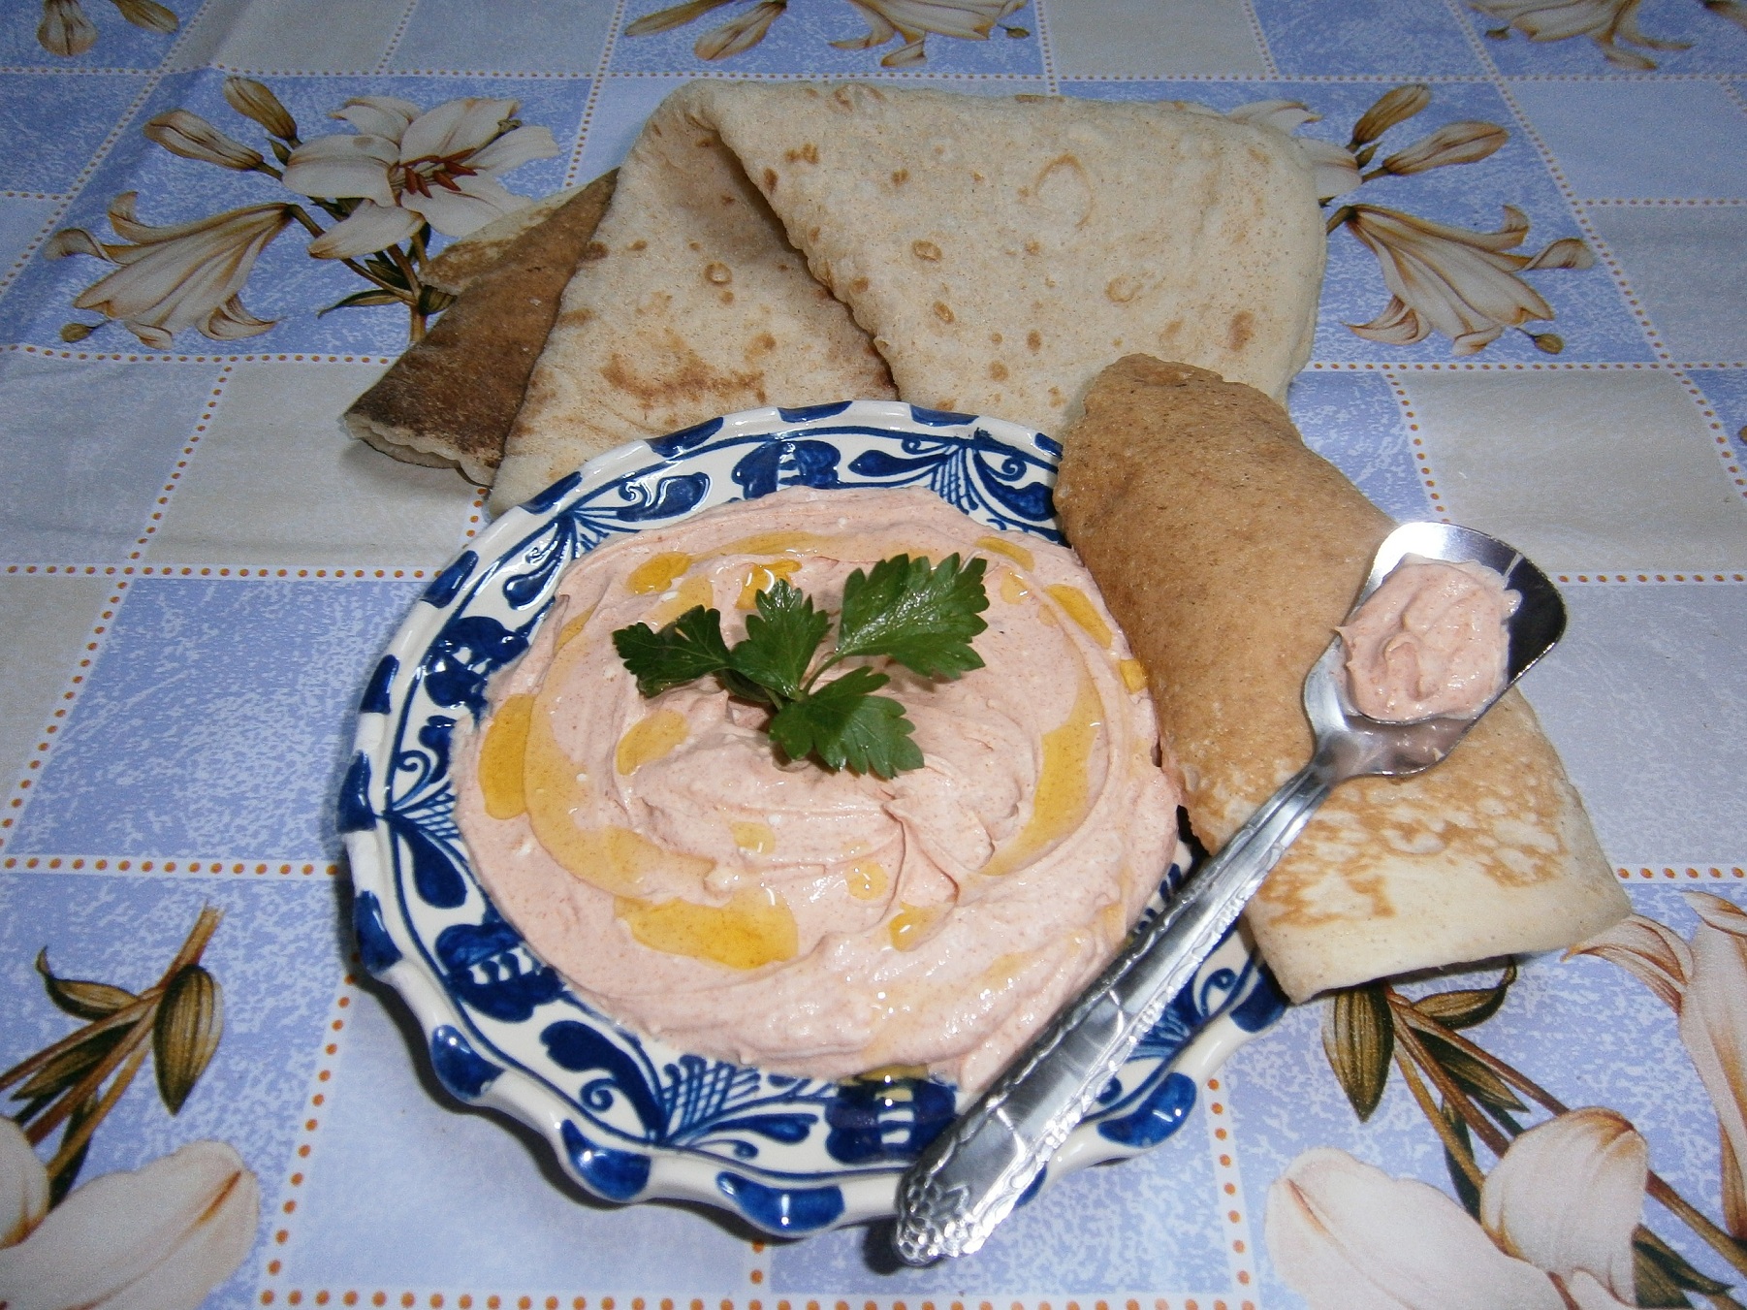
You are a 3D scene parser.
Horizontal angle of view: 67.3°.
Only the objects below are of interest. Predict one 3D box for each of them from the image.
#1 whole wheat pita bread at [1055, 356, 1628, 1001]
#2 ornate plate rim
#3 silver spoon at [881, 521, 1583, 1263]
[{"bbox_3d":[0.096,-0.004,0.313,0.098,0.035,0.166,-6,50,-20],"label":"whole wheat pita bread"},{"bbox_3d":[-0.008,0.025,0.302,0.216,0.033,0.216,0,51,0],"label":"ornate plate rim"},{"bbox_3d":[0.077,0.038,0.259,0.043,0.020,0.206,36,63,25],"label":"silver spoon"}]

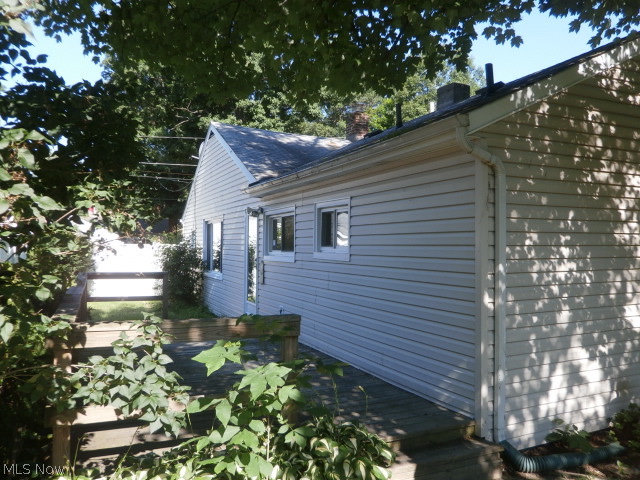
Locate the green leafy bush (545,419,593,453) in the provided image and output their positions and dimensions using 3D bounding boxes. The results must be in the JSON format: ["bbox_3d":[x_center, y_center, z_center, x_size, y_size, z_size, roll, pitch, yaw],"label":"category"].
[{"bbox_3d":[2.109,1.668,4.080,0.380,0.290,0.330,0,-1,-27],"label":"green leafy bush"}]

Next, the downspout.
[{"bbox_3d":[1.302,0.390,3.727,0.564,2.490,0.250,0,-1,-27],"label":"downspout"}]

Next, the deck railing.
[{"bbox_3d":[-2.153,1.018,5.677,1.530,0.980,6.300,0,-1,-27],"label":"deck railing"}]

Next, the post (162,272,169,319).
[{"bbox_3d":[-2.828,1.070,8.800,0.095,0.950,0.095,0,-1,-27],"label":"post"}]

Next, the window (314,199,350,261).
[{"bbox_3d":[0.166,-0.122,6.200,0.090,0.764,0.981,0,-1,-27],"label":"window"}]

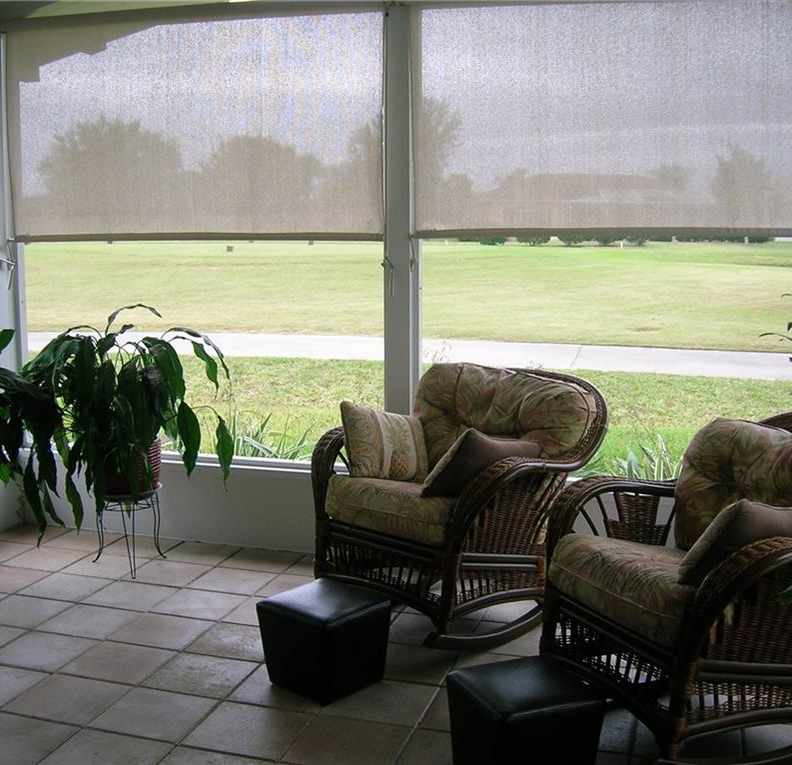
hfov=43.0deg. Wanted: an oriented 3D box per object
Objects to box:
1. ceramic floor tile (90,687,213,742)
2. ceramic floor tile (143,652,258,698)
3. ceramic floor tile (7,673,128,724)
[{"bbox_3d":[-0.720,1.008,3.041,0.295,0.010,0.295,3,7,15],"label":"ceramic floor tile"},{"bbox_3d":[-0.666,1.007,3.444,0.320,0.010,0.320,2,8,15],"label":"ceramic floor tile"},{"bbox_3d":[-1.012,0.989,3.121,0.295,0.010,0.295,3,7,15],"label":"ceramic floor tile"}]

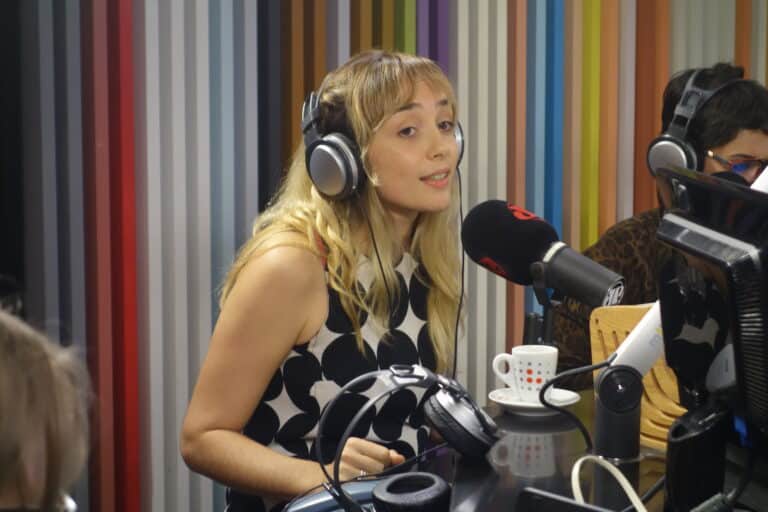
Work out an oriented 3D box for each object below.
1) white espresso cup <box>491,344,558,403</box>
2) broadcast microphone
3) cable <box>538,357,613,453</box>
[{"bbox_3d":[0.183,0.153,2.772,0.088,0.064,0.060,-2,8,-17],"label":"white espresso cup"},{"bbox_3d":[0.211,-0.003,2.860,0.238,0.098,0.098,27,20,27],"label":"broadcast microphone"},{"bbox_3d":[0.226,0.175,2.520,0.087,0.108,0.035,0,8,0],"label":"cable"}]

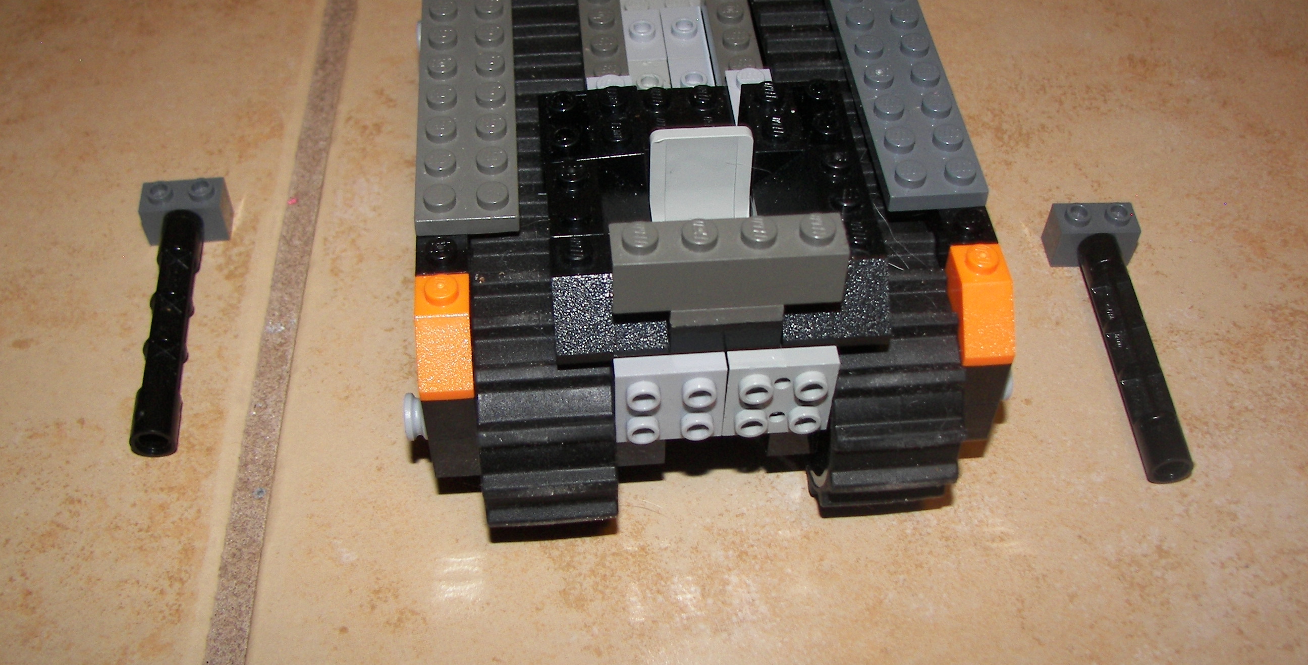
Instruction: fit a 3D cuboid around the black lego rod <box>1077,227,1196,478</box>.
[{"bbox_3d":[0.088,0.004,0.251,0.008,0.008,0.054,0,48,-2],"label":"black lego rod"}]

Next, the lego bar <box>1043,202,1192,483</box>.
[{"bbox_3d":[0.088,0.000,0.253,0.016,0.011,0.062,0,48,-2],"label":"lego bar"}]

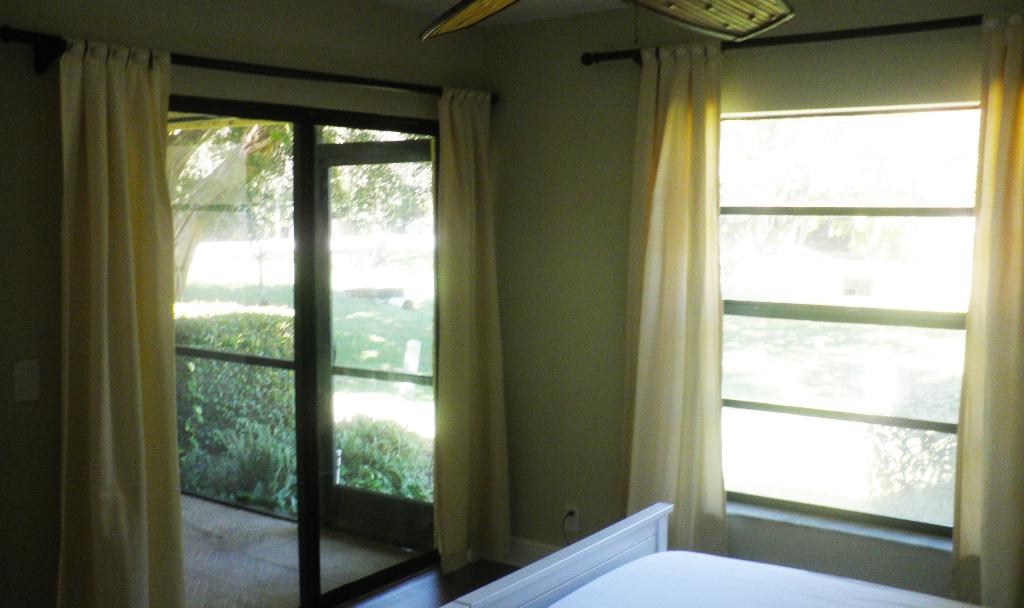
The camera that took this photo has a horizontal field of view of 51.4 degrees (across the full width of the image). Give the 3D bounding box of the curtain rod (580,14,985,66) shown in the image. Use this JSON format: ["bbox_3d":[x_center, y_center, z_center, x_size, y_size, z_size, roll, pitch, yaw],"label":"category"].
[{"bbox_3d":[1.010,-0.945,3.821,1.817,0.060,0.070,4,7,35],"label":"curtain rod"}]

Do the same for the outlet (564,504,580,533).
[{"bbox_3d":[0.261,0.946,4.696,0.074,0.119,0.013,4,7,35],"label":"outlet"}]

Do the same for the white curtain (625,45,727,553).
[{"bbox_3d":[0.648,0.037,4.166,0.419,2.080,0.156,4,7,35],"label":"white curtain"}]

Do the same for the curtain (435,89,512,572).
[{"bbox_3d":[-0.167,0.120,4.618,0.159,2.064,0.419,4,7,35],"label":"curtain"}]

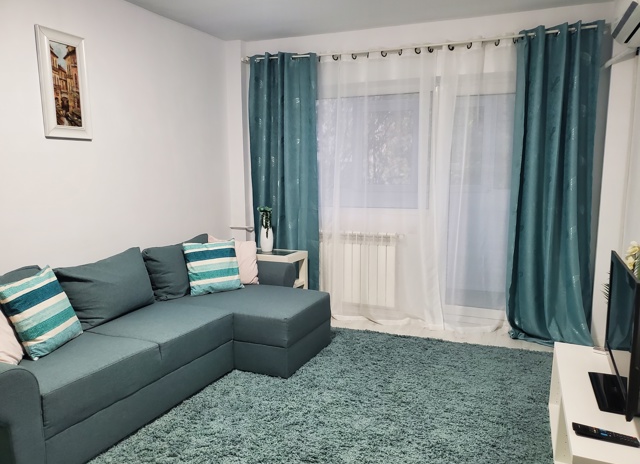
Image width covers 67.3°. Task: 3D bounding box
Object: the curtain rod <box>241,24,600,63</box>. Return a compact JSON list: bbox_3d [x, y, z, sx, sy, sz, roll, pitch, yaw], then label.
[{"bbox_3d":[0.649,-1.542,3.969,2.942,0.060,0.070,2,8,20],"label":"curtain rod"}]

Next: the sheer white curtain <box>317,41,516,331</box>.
[{"bbox_3d":[0.755,-0.355,4.132,1.714,2.392,0.130,2,8,20],"label":"sheer white curtain"}]

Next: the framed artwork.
[{"bbox_3d":[-1.605,-0.914,3.020,0.030,0.645,0.343,3,9,22],"label":"framed artwork"}]

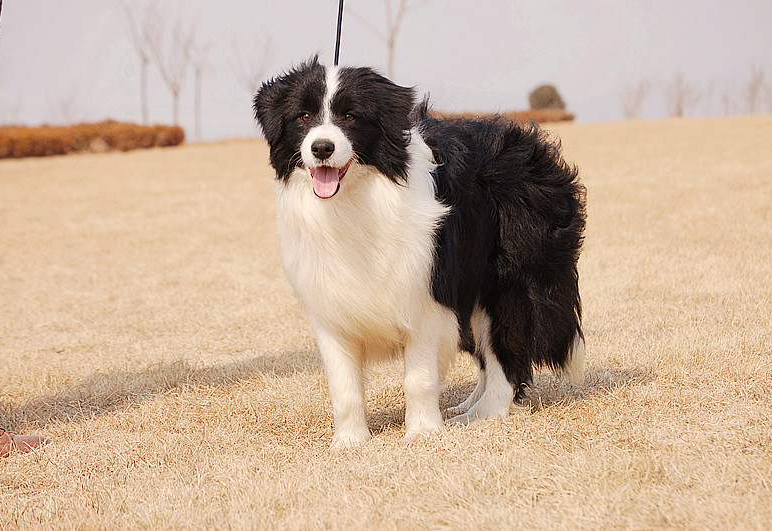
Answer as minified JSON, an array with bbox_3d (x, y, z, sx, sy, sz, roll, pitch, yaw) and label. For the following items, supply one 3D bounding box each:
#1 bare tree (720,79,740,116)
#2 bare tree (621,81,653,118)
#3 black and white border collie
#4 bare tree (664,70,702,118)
[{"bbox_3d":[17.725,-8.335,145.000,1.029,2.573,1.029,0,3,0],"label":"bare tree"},{"bbox_3d":[12.444,-7.948,140.000,1.590,2.484,1.590,0,3,0],"label":"bare tree"},{"bbox_3d":[0.070,-0.034,4.720,0.330,0.610,0.800,1,3,26],"label":"black and white border collie"},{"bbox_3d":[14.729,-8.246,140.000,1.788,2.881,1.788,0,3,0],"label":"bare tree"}]

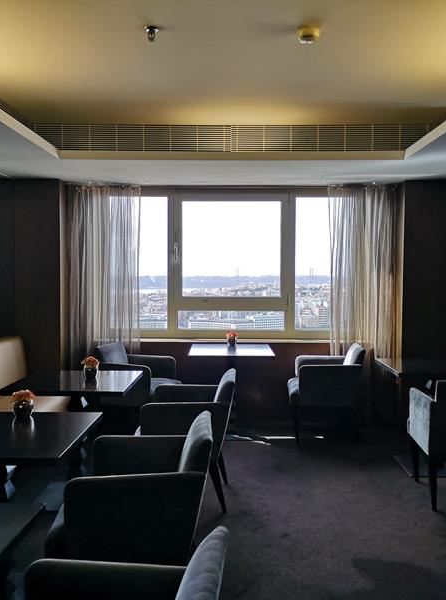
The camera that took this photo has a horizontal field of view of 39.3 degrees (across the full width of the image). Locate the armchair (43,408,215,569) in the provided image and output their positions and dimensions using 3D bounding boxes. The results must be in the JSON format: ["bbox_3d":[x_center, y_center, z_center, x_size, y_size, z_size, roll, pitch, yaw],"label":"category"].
[{"bbox_3d":[-0.362,0.910,2.654,0.643,0.797,0.564,0,3,-2],"label":"armchair"}]

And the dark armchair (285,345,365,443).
[{"bbox_3d":[0.853,0.795,5.364,0.624,0.797,0.564,0,3,1],"label":"dark armchair"}]

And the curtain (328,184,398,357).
[{"bbox_3d":[1.250,0.079,5.572,0.643,2.213,0.129,0,3,1],"label":"curtain"}]

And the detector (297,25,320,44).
[{"bbox_3d":[0.388,-1.203,2.828,0.101,0.054,0.101,0,3,1],"label":"detector"}]

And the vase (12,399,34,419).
[{"bbox_3d":[-0.951,0.503,2.933,0.096,0.083,0.096,0,3,1],"label":"vase"}]

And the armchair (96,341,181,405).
[{"bbox_3d":[-0.718,0.788,5.291,0.624,0.797,0.564,1,3,19],"label":"armchair"}]

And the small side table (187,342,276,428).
[{"bbox_3d":[0.075,0.816,5.583,0.735,0.740,0.760,0,3,1],"label":"small side table"}]

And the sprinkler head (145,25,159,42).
[{"bbox_3d":[-0.332,-1.265,2.964,0.060,0.070,0.060,0,3,1],"label":"sprinkler head"}]

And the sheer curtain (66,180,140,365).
[{"bbox_3d":[-1.114,0.026,5.905,0.710,2.200,0.130,0,3,1],"label":"sheer curtain"}]

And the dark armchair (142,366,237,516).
[{"bbox_3d":[-0.243,0.867,3.960,0.635,0.785,0.590,0,3,1],"label":"dark armchair"}]

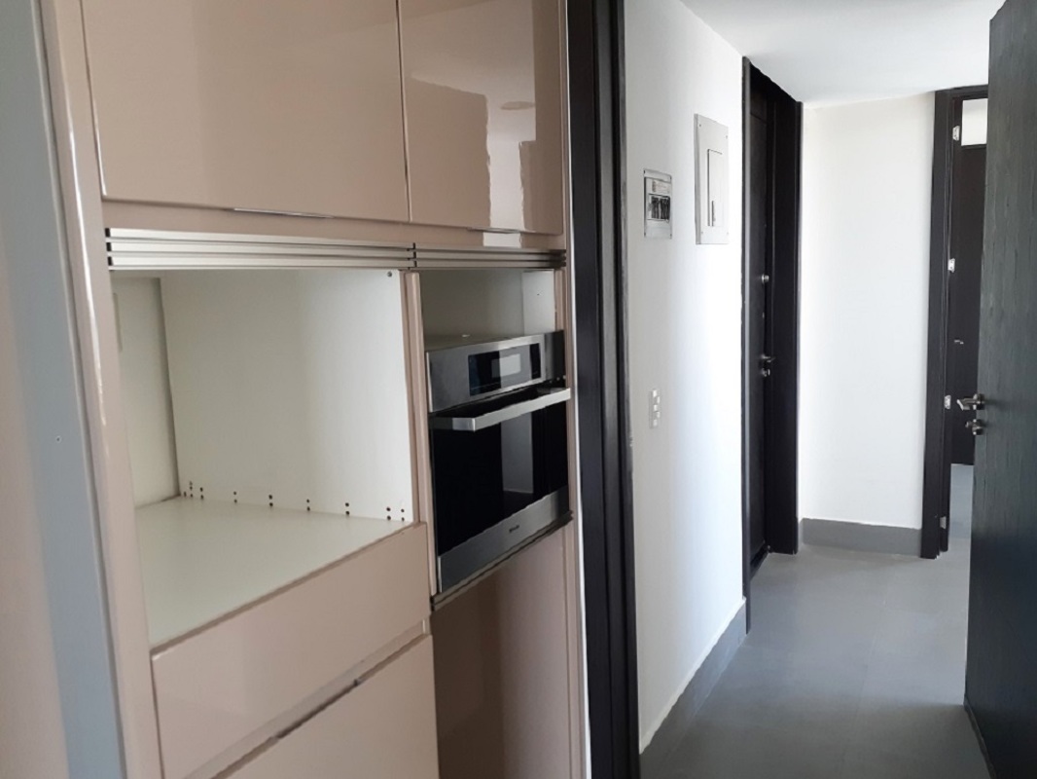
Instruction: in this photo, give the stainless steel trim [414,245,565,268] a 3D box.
[{"bbox_3d":[-0.045,-0.281,1.735,0.025,0.046,0.632,2,9,28],"label":"stainless steel trim"}]

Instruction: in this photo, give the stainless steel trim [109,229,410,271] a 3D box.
[{"bbox_3d":[-0.339,-0.200,1.197,0.025,0.046,0.605,2,9,28],"label":"stainless steel trim"}]

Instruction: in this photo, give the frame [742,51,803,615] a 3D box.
[{"bbox_3d":[1.155,-0.199,3.844,0.164,2.389,1.109,2,9,30],"label":"frame"}]

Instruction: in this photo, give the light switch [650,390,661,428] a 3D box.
[{"bbox_3d":[0.422,0.056,2.446,0.010,0.116,0.107,2,9,30],"label":"light switch"}]

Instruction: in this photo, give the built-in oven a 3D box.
[{"bbox_3d":[-0.209,0.116,1.866,0.525,0.460,0.583,2,9,28],"label":"built-in oven"}]

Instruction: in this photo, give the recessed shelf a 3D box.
[{"bbox_3d":[-0.585,0.285,1.375,0.600,0.022,0.546,2,9,28],"label":"recessed shelf"}]

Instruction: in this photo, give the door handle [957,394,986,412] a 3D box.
[{"bbox_3d":[1.472,0.043,2.635,0.062,0.054,0.156,1,9,22],"label":"door handle"}]

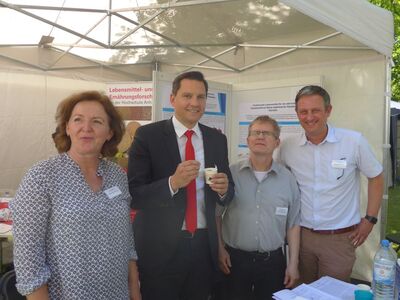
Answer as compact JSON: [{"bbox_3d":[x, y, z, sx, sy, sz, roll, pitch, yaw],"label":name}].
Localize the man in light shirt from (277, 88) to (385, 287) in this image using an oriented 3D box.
[{"bbox_3d":[0.675,0.545,1.860,0.600,1.800,0.380,3,3,30],"label":"man in light shirt"}]

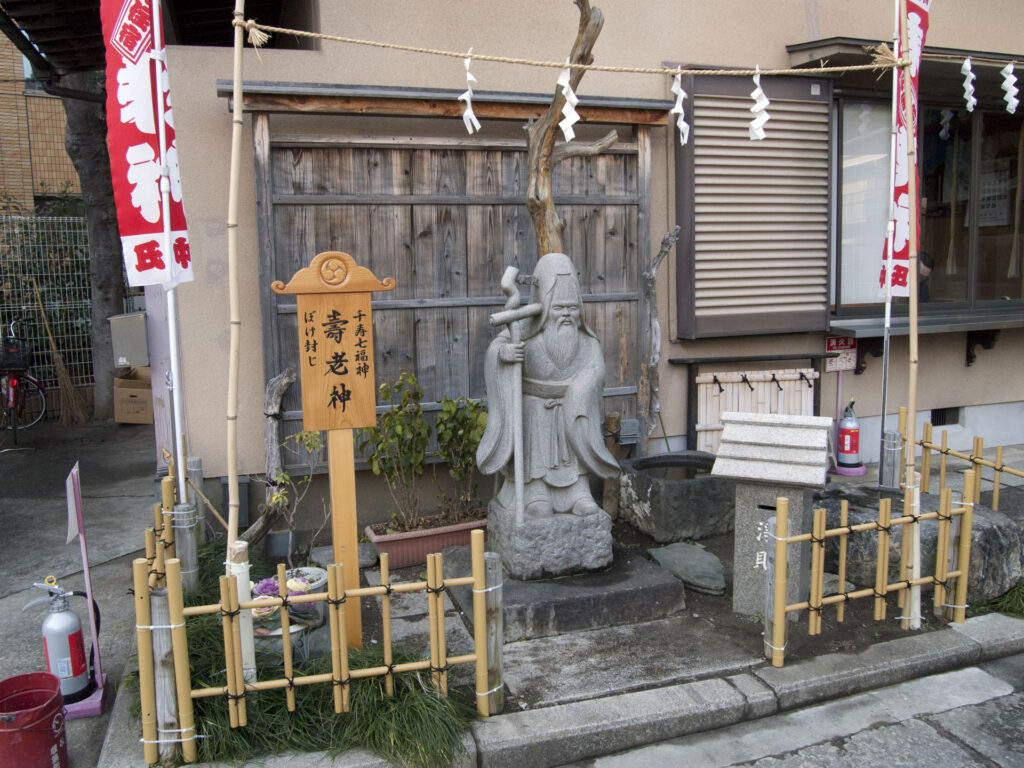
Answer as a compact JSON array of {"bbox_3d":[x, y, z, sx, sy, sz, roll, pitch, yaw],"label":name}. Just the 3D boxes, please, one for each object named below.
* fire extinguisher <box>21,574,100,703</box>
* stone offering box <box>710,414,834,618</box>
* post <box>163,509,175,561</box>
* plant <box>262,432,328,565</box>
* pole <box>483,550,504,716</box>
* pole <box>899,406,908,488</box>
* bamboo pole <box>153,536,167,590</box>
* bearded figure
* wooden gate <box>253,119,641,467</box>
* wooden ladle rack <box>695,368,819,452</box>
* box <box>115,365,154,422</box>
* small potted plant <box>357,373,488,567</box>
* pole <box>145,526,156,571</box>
[{"bbox_3d":[-1.718,0.961,3.147,0.260,0.475,0.150,-6,8,-28],"label":"fire extinguisher"},{"bbox_3d":[1.348,0.651,4.248,0.535,0.995,0.450,2,7,28],"label":"stone offering box"},{"bbox_3d":[-1.290,0.736,3.158,0.024,0.490,0.024,-4,8,-18],"label":"post"},{"bbox_3d":[-1.165,0.670,4.504,0.340,0.838,0.290,-1,6,0],"label":"plant"},{"bbox_3d":[-0.080,0.980,3.278,0.086,0.640,0.086,-1,6,0],"label":"pole"},{"bbox_3d":[2.793,0.467,5.932,0.050,0.610,0.050,-1,6,0],"label":"pole"},{"bbox_3d":[-1.194,0.778,2.861,0.024,0.490,0.024,-4,8,-18],"label":"bamboo pole"},{"bbox_3d":[0.168,-0.006,3.869,0.670,1.201,0.380,-4,8,-18],"label":"bearded figure"},{"bbox_3d":[-0.261,-0.445,4.833,2.302,2.080,0.130,-4,8,-18],"label":"wooden gate"},{"bbox_3d":[1.605,0.202,5.397,0.934,0.577,0.070,-4,8,-18],"label":"wooden ladle rack"},{"bbox_3d":[-4.270,0.158,9.604,0.480,0.560,0.380,0,6,13],"label":"box"},{"bbox_3d":[-0.508,0.483,4.952,0.810,1.100,0.360,-4,7,-24],"label":"small potted plant"},{"bbox_3d":[-1.468,0.871,3.400,0.030,0.570,0.030,-1,6,0],"label":"pole"}]

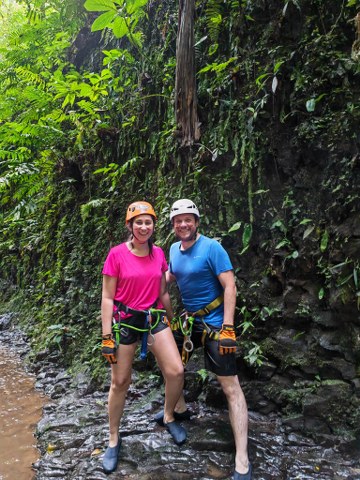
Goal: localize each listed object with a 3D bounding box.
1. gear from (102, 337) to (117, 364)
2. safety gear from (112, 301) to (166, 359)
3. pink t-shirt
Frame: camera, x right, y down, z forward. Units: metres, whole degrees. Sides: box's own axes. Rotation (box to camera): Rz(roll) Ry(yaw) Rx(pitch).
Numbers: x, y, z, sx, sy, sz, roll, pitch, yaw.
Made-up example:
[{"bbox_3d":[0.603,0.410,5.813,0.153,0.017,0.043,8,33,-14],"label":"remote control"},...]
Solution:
[{"bbox_3d":[-0.470,0.734,2.230,0.095,0.195,0.100,0,1,10],"label":"gear"},{"bbox_3d":[-0.276,0.604,2.270,0.350,0.380,0.260,0,1,-20],"label":"safety gear"},{"bbox_3d":[-0.308,0.267,2.280,0.420,0.490,0.250,0,1,-18],"label":"pink t-shirt"}]

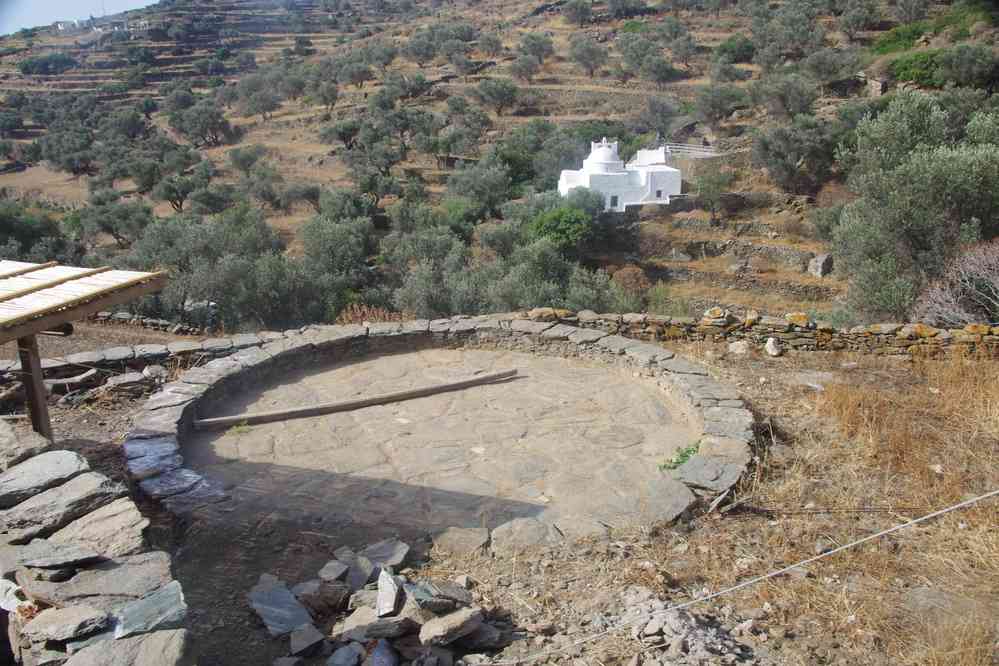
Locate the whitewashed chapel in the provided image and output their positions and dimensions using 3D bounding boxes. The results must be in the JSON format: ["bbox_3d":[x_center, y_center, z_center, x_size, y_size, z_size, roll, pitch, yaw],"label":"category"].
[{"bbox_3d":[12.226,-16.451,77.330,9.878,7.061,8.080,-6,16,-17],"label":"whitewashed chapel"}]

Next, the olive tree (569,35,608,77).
[{"bbox_3d":[12.732,-39.698,107.177,6.100,6.500,6.000,-1,15,0],"label":"olive tree"}]

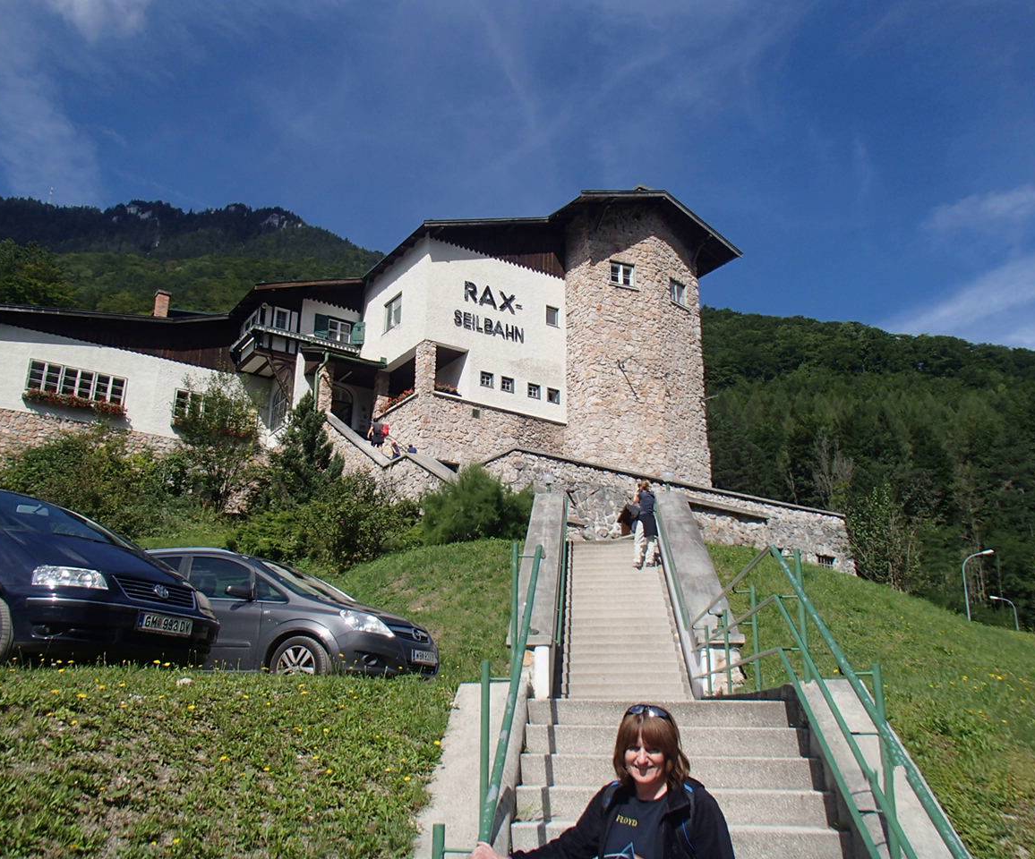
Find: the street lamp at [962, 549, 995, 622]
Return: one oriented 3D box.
[{"bbox_3d":[22.667,9.764,44.688,1.580,8.000,0.280,-2,-18,10],"label":"street lamp"}]

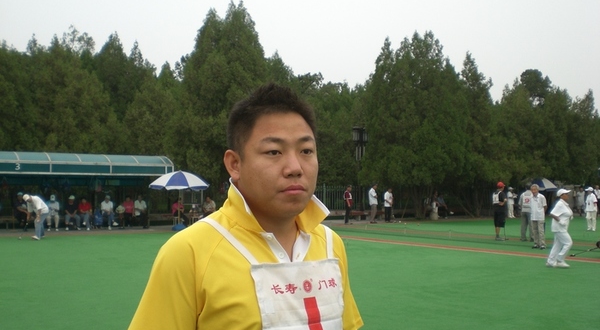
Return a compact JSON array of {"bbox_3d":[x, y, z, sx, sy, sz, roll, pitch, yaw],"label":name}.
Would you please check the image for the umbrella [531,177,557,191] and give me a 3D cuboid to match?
[{"bbox_3d":[14.638,1.888,40.271,2.200,2.150,2.200,0,-2,0],"label":"umbrella"}]

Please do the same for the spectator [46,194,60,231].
[{"bbox_3d":[-8.906,1.735,23.819,0.500,1.290,0.750,1,-2,-16],"label":"spectator"}]

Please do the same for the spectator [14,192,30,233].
[{"bbox_3d":[-10.024,1.694,23.771,0.550,1.370,0.750,1,-2,-27],"label":"spectator"}]

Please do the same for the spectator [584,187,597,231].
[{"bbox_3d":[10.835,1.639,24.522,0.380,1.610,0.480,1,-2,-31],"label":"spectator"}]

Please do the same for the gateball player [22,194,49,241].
[{"bbox_3d":[-8.076,1.575,20.171,0.820,1.390,0.520,0,-2,-13],"label":"gateball player"}]

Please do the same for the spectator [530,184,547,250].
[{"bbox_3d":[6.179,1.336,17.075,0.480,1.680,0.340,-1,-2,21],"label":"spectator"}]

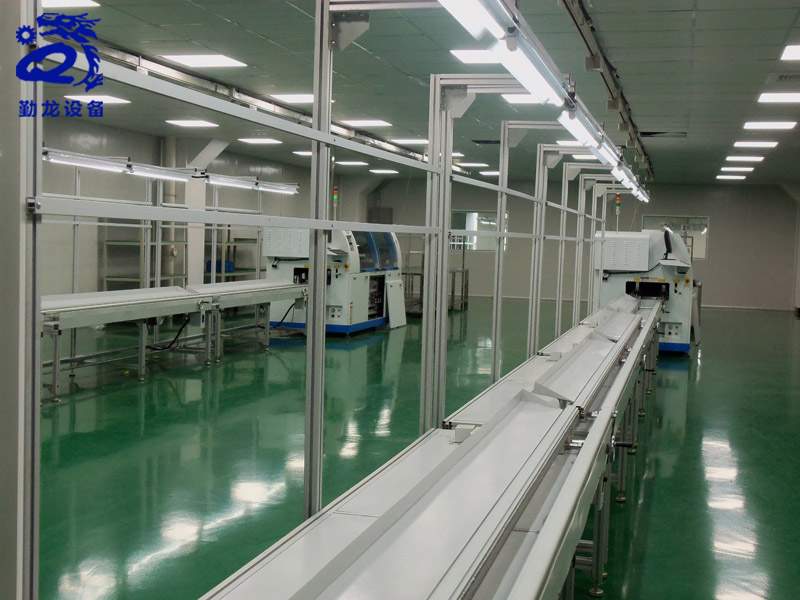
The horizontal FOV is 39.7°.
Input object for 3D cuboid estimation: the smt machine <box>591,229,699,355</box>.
[{"bbox_3d":[3.438,-0.174,15.438,1.240,1.570,2.900,3,3,14],"label":"smt machine"}]

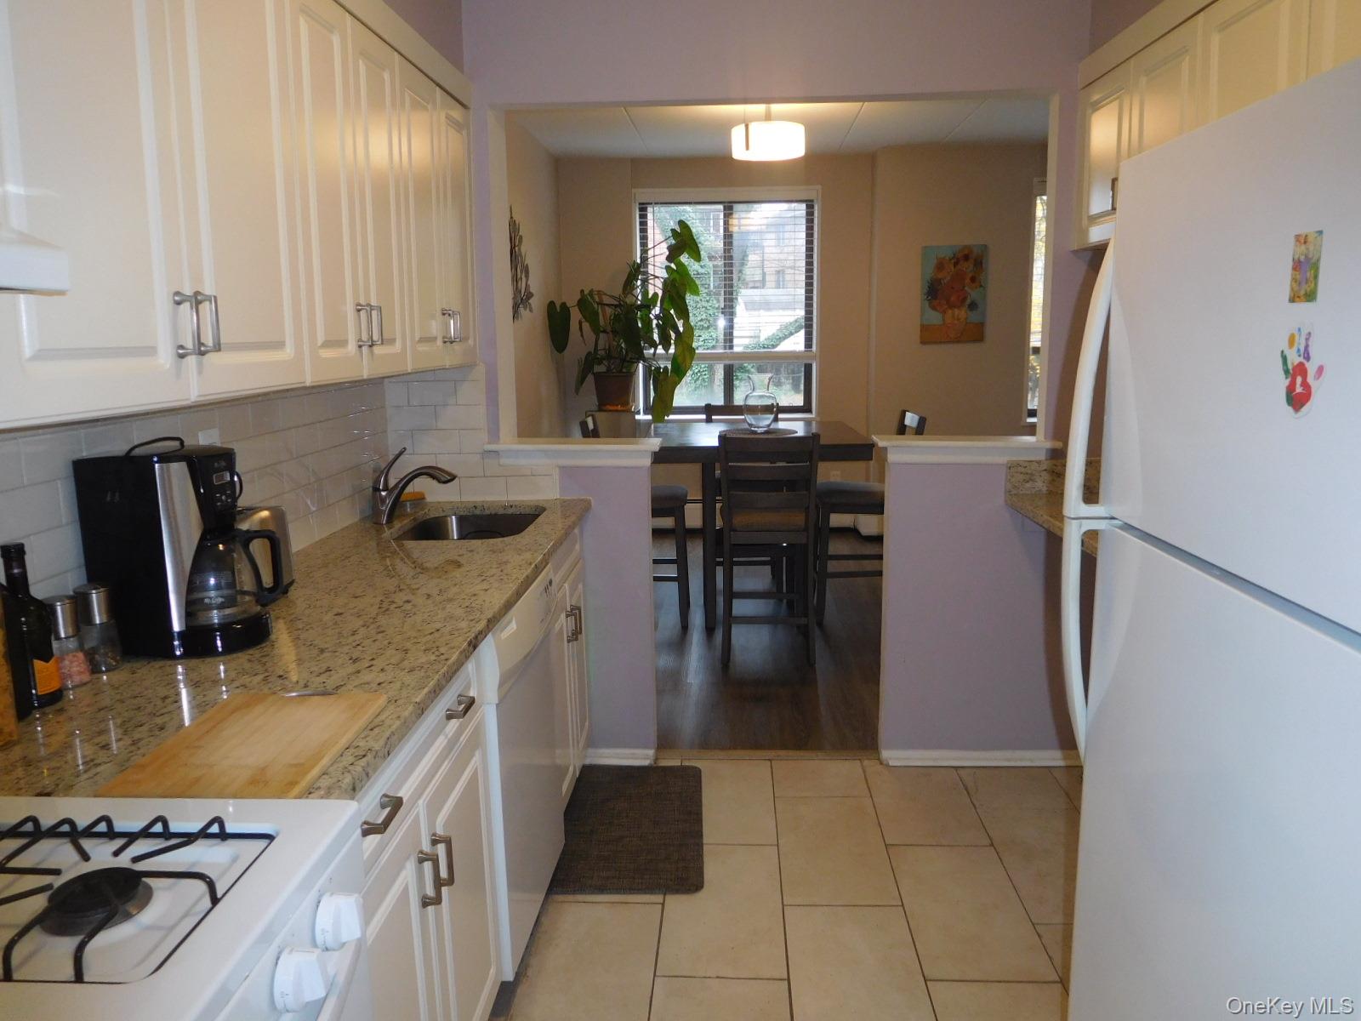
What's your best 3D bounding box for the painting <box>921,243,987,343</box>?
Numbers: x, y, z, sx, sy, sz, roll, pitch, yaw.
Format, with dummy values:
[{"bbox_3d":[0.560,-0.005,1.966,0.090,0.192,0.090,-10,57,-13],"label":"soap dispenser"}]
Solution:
[{"bbox_3d":[1.764,-1.400,6.344,0.405,0.615,0.030,0,10,3],"label":"painting"}]

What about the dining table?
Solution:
[{"bbox_3d":[0.363,0.067,5.101,1.090,0.940,1.120,0,10,3],"label":"dining table"}]

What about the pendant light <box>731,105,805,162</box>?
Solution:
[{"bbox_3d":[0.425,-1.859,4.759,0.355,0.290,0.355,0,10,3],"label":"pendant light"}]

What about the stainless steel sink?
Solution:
[{"bbox_3d":[-0.627,0.161,2.937,0.420,0.200,0.565,0,10,2],"label":"stainless steel sink"}]

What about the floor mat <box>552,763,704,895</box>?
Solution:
[{"bbox_3d":[-0.171,0.940,2.975,0.480,0.014,0.780,-1,10,2],"label":"floor mat"}]

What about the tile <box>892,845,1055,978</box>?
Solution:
[{"bbox_3d":[0.721,1.011,2.509,0.303,0.010,0.602,0,10,3],"label":"tile"}]

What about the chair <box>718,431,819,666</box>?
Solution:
[{"bbox_3d":[0.397,0.142,4.532,0.450,1.037,0.530,0,10,2],"label":"chair"}]

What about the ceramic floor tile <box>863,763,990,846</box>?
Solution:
[{"bbox_3d":[0.762,0.915,3.114,0.304,0.010,0.599,0,10,3],"label":"ceramic floor tile"}]

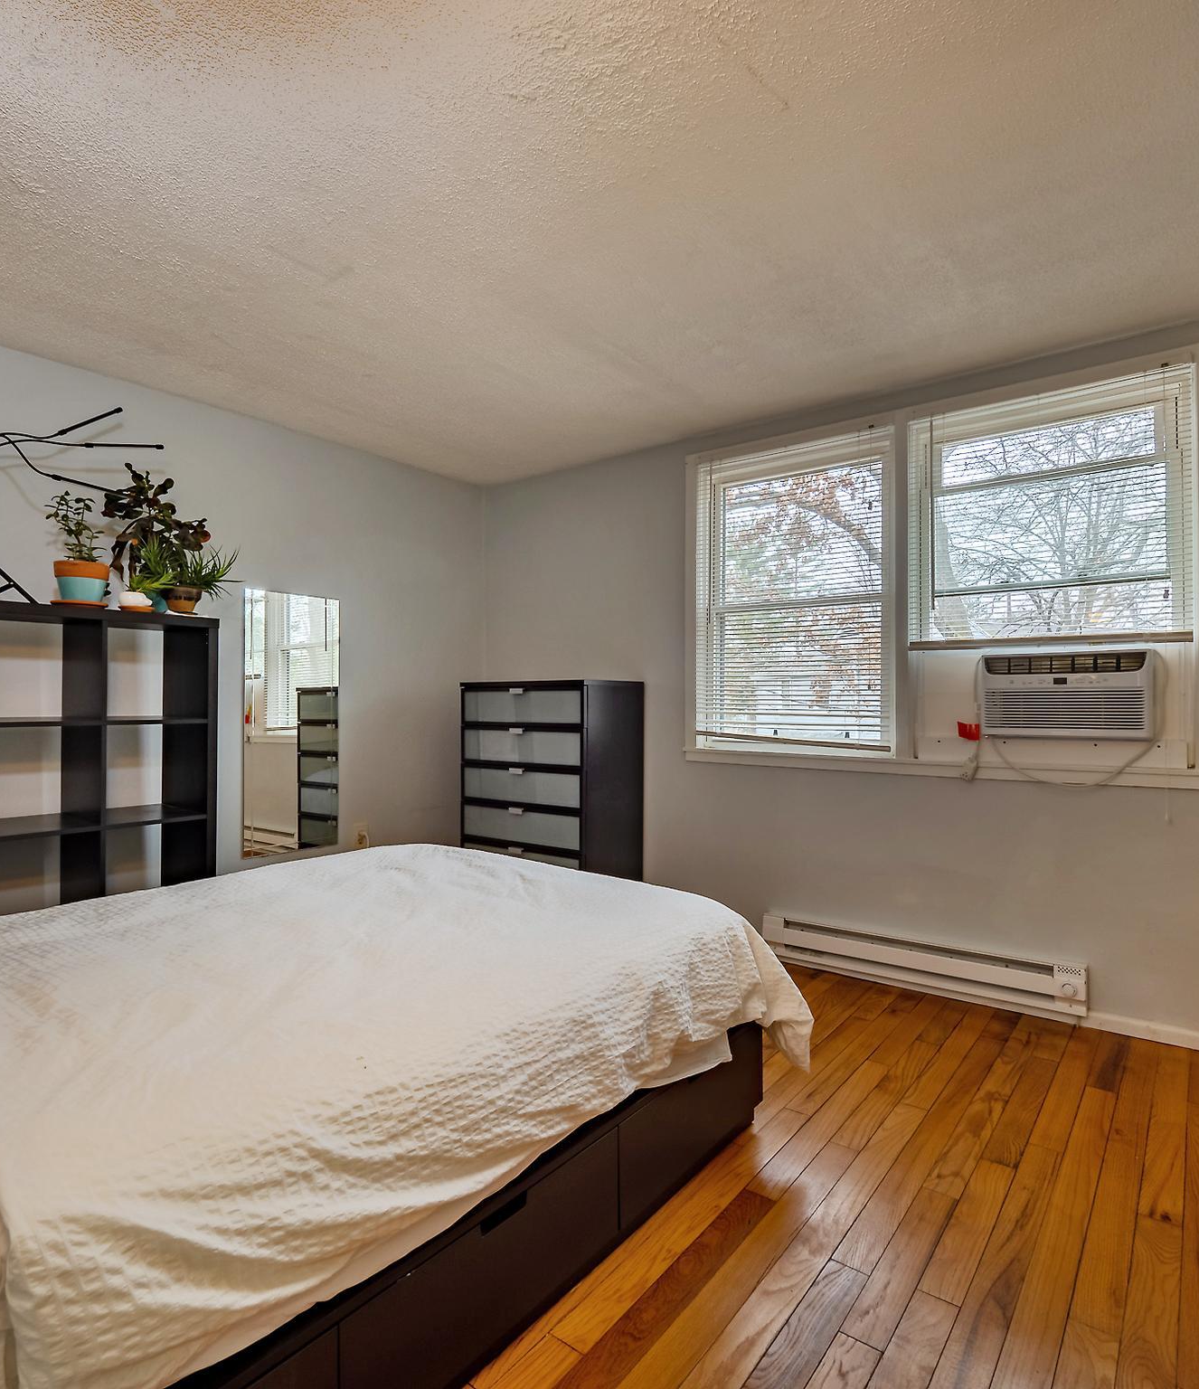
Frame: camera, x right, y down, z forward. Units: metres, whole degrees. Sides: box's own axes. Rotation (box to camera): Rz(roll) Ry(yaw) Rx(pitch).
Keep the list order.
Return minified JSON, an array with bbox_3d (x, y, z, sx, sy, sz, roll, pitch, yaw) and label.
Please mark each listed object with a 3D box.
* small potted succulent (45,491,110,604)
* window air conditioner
[{"bbox_3d":[-1.766,-0.469,2.541,0.190,0.360,0.190,0,-1,36],"label":"small potted succulent"},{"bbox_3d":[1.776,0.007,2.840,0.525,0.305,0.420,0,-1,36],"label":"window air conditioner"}]

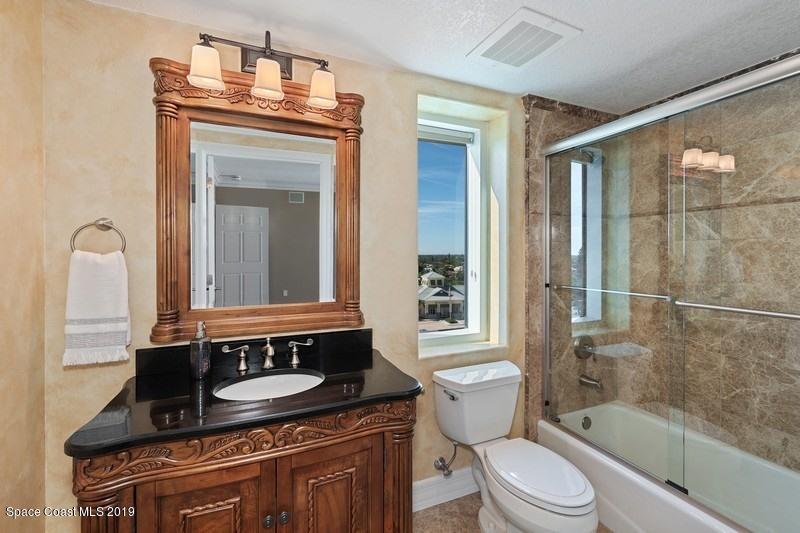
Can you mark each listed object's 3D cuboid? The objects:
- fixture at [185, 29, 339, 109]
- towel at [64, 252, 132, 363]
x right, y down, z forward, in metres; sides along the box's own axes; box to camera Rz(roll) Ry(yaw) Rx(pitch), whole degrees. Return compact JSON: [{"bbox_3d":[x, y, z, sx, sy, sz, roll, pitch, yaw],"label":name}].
[{"bbox_3d":[-0.569,-0.876,1.443,0.585,0.295,0.190,0,1,-22],"label":"fixture"},{"bbox_3d":[-1.139,0.156,1.259,0.195,0.428,0.060,0,1,-22],"label":"towel"}]

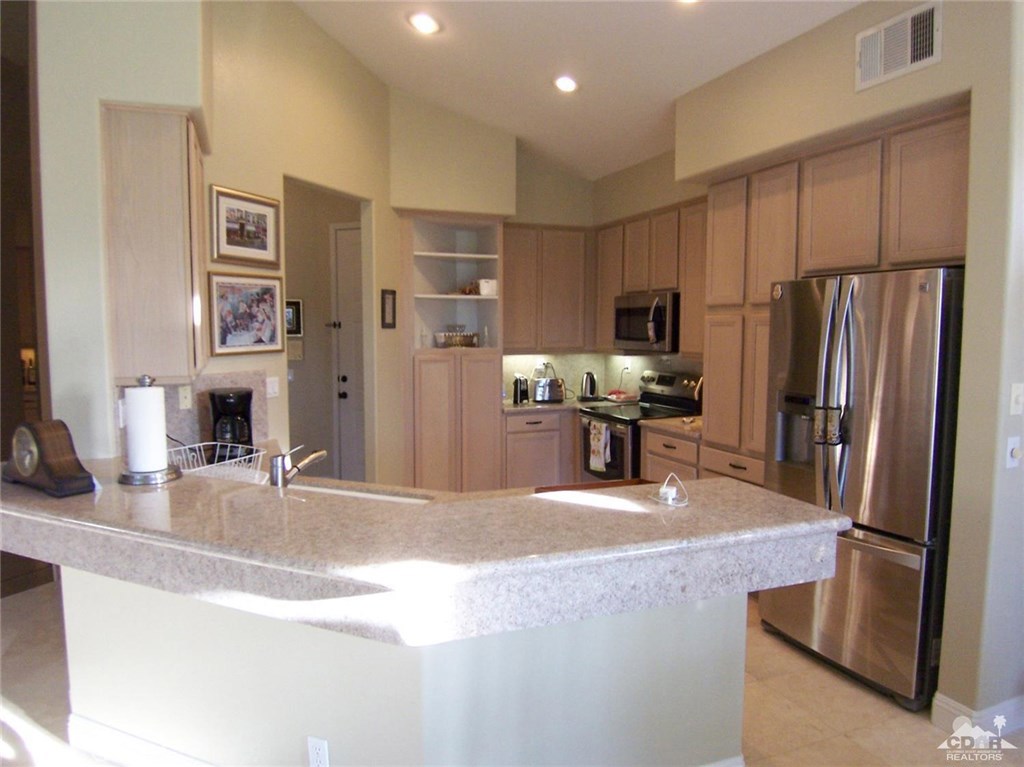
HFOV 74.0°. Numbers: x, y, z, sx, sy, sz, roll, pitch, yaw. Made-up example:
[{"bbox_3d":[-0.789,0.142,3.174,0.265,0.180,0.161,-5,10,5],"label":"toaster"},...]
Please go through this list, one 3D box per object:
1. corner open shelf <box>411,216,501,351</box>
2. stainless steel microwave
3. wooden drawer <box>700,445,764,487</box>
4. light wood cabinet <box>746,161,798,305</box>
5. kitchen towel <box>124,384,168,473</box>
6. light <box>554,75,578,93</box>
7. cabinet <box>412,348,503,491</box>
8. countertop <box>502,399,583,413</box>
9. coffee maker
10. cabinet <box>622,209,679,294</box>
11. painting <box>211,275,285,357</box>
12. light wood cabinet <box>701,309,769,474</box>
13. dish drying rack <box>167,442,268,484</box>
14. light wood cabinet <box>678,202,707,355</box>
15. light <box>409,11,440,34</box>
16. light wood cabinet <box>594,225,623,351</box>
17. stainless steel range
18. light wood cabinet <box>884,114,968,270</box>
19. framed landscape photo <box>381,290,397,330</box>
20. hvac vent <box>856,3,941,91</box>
[{"bbox_3d":[-0.523,-0.784,5.437,0.752,1.014,0.543,-2,5,-23],"label":"corner open shelf"},{"bbox_3d":[1.159,-0.465,5.240,0.427,0.421,0.752,-2,5,-23],"label":"stainless steel microwave"},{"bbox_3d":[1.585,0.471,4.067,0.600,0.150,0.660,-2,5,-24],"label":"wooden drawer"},{"bbox_3d":[1.675,-0.800,3.795,0.606,0.742,0.354,-2,5,-23],"label":"light wood cabinet"},{"bbox_3d":[-1.238,0.144,2.316,0.128,0.280,0.128,-2,5,-24],"label":"kitchen towel"},{"bbox_3d":[0.340,-1.870,4.228,0.165,0.040,0.165,13,-1,0],"label":"light"},{"bbox_3d":[-0.532,0.398,5.556,0.737,1.373,0.601,-2,5,-23],"label":"cabinet"},{"bbox_3d":[0.181,0.203,5.850,0.825,0.044,0.640,-2,5,-23],"label":"countertop"},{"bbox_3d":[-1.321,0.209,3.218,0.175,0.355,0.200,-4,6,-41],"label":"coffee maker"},{"bbox_3d":[1.200,-0.982,5.218,0.340,0.597,0.742,-2,5,-23],"label":"cabinet"},{"bbox_3d":[-1.370,-0.362,3.564,0.030,0.410,0.535,2,5,21],"label":"painting"},{"bbox_3d":[1.593,-0.011,4.007,0.620,0.830,0.720,-2,5,-24],"label":"light wood cabinet"},{"bbox_3d":[-1.238,0.347,2.706,0.340,0.130,0.390,2,5,28],"label":"dish drying rack"},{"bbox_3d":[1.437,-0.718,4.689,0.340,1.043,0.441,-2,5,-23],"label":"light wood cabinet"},{"bbox_3d":[-0.499,-2.063,3.888,0.175,0.040,0.175,13,-1,0],"label":"light"},{"bbox_3d":[0.948,-0.798,5.804,0.330,1.080,0.450,-2,5,-24],"label":"light wood cabinet"},{"bbox_3d":[0.989,0.543,5.380,0.680,1.200,0.755,-2,5,-24],"label":"stainless steel range"},{"bbox_3d":[2.040,-0.806,2.949,0.606,0.611,0.466,-2,5,-23],"label":"light wood cabinet"},{"bbox_3d":[-0.872,-0.525,4.828,0.020,0.268,0.205,2,5,21],"label":"framed landscape photo"},{"bbox_3d":[1.568,-1.371,2.780,0.020,0.228,0.375,-2,5,-24],"label":"hvac vent"}]

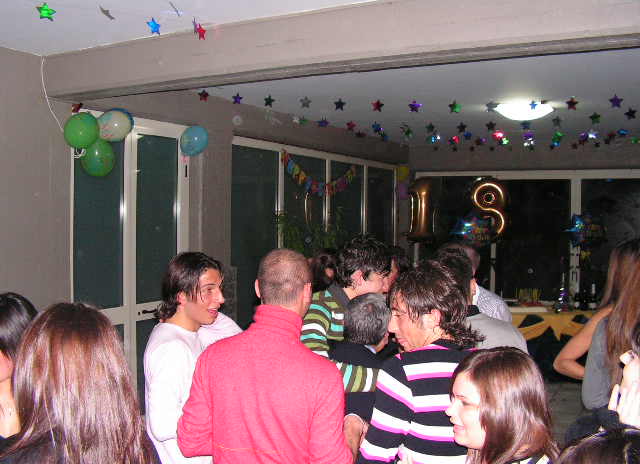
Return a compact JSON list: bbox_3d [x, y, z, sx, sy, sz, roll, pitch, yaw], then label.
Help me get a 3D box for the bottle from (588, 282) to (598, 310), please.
[{"bbox_3d":[3.043,0.717,7.400,0.080,0.305,0.080,0,1,0],"label":"bottle"}]

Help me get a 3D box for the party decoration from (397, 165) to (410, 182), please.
[{"bbox_3d":[1.167,-0.817,9.300,0.200,0.245,0.200,0,1,0],"label":"party decoration"}]

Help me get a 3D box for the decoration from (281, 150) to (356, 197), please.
[{"bbox_3d":[0.056,-0.630,7.485,0.060,0.440,1.720,1,1,29],"label":"decoration"}]

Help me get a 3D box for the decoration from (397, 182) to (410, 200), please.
[{"bbox_3d":[1.167,-0.566,9.300,0.200,0.245,0.200,0,1,0],"label":"decoration"}]

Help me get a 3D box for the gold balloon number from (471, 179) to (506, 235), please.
[{"bbox_3d":[1.999,-0.289,7.850,0.450,0.730,0.200,0,1,9],"label":"gold balloon number"}]

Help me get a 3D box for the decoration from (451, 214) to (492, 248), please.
[{"bbox_3d":[1.696,-0.006,7.450,0.470,0.390,0.200,0,1,6],"label":"decoration"}]

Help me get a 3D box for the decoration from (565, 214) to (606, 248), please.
[{"bbox_3d":[2.972,-0.006,7.450,0.470,0.390,0.200,1,1,14],"label":"decoration"}]

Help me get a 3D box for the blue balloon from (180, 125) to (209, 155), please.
[{"bbox_3d":[-1.018,-0.742,5.400,0.230,0.260,0.230,0,1,0],"label":"blue balloon"}]

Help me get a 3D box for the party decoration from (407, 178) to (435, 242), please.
[{"bbox_3d":[1.193,-0.255,7.900,0.340,0.760,0.200,0,1,6],"label":"party decoration"}]

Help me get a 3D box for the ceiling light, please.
[{"bbox_3d":[1.782,-1.063,5.800,0.510,0.130,0.510,0,1,0],"label":"ceiling light"}]

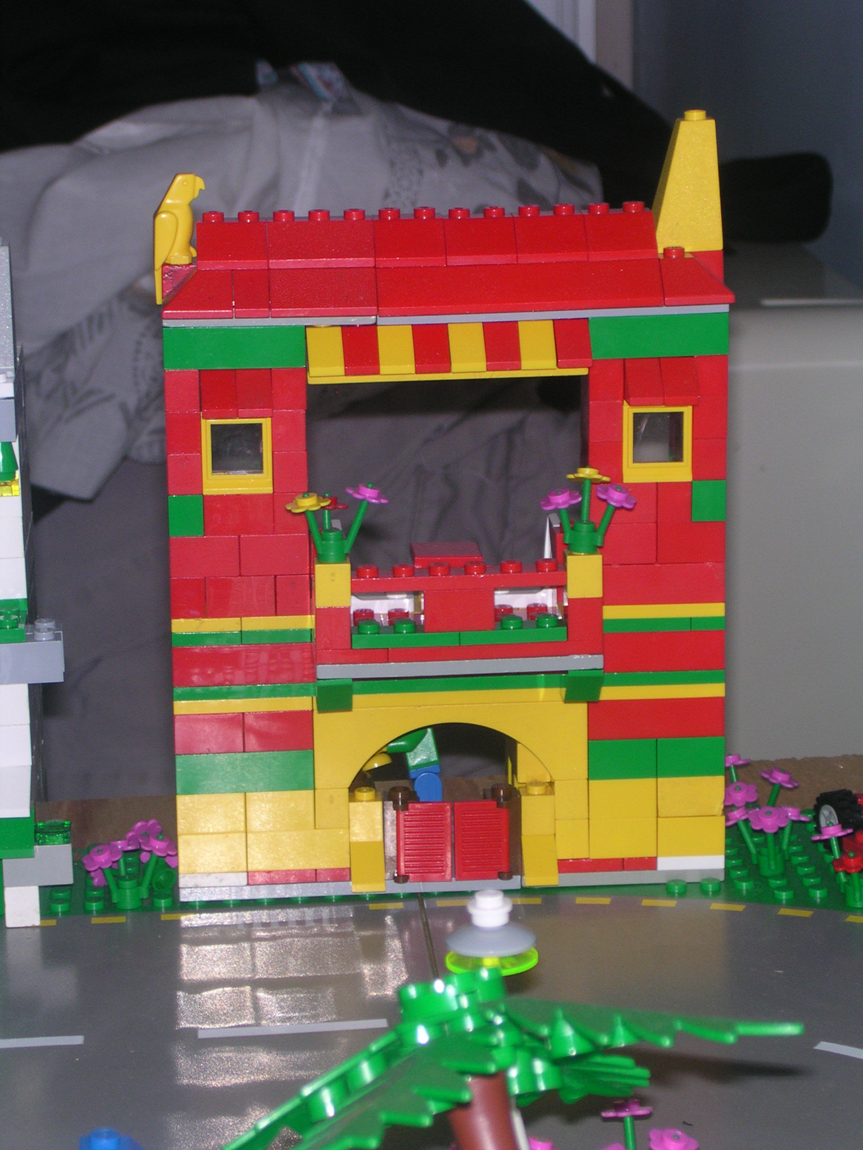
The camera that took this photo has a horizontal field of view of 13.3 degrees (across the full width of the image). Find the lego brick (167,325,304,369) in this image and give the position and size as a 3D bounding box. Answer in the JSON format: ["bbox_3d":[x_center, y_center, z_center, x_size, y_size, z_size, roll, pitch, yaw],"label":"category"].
[{"bbox_3d":[-0.045,-0.052,0.836,0.032,0.010,0.009,-2,12,-5],"label":"lego brick"}]

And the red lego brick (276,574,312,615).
[{"bbox_3d":[-0.032,0.003,0.850,0.008,0.010,0.011,-2,12,-4],"label":"red lego brick"}]

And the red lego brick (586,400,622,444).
[{"bbox_3d":[0.039,-0.036,0.848,0.008,0.010,0.011,-2,12,-5],"label":"red lego brick"}]

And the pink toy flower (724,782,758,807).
[{"bbox_3d":[0.074,0.053,0.891,0.010,0.003,0.010,-2,38,-5],"label":"pink toy flower"}]

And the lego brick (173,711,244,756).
[{"bbox_3d":[-0.051,0.035,0.854,0.016,0.010,0.009,-2,12,-5],"label":"lego brick"}]

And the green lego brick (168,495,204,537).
[{"bbox_3d":[-0.056,-0.015,0.845,0.008,0.010,0.010,-2,12,-5],"label":"green lego brick"}]

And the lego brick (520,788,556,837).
[{"bbox_3d":[0.025,0.055,0.864,0.008,0.011,0.008,-2,12,-5],"label":"lego brick"}]

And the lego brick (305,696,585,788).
[{"bbox_3d":[0.004,0.039,0.860,0.064,0.020,0.008,-2,12,-5],"label":"lego brick"}]

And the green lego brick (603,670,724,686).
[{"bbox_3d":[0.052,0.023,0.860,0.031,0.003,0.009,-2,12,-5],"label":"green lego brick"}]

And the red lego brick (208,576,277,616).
[{"bbox_3d":[-0.044,0.004,0.848,0.016,0.010,0.009,-2,12,-5],"label":"red lego brick"}]

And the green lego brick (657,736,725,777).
[{"bbox_3d":[0.060,0.042,0.865,0.016,0.010,0.009,-2,12,-5],"label":"green lego brick"}]

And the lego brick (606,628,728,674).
[{"bbox_3d":[0.052,0.017,0.858,0.032,0.010,0.008,-2,12,-5],"label":"lego brick"}]

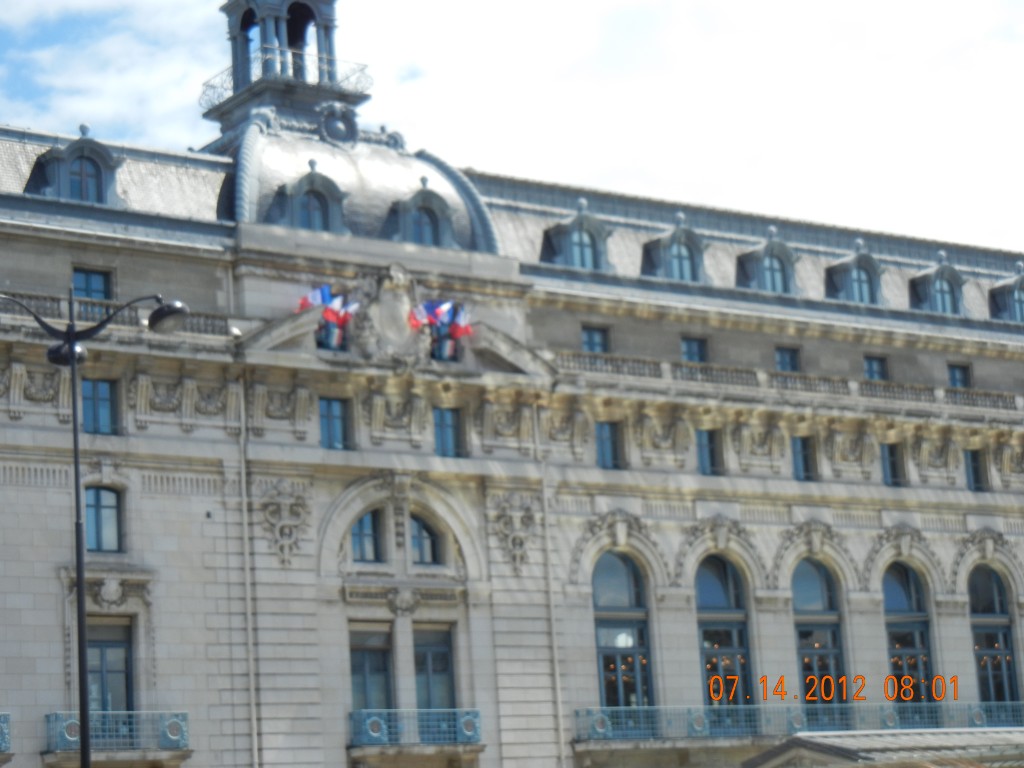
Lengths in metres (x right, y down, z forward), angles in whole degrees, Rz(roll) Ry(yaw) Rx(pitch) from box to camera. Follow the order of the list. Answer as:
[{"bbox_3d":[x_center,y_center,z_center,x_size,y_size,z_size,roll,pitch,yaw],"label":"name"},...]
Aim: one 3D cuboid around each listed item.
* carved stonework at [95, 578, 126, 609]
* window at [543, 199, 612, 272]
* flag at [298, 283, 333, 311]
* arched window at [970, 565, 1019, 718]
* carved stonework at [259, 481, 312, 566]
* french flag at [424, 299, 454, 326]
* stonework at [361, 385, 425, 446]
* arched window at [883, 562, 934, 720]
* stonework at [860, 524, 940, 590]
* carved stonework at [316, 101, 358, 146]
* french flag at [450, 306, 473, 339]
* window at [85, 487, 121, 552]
[{"bbox_3d":[-11.512,6.002,65.130,0.877,0.818,0.350,5,-15,-35],"label":"carved stonework"},{"bbox_3d":[2.100,-5.103,79.730,2.420,2.574,1.496,5,-15,-35],"label":"window"},{"bbox_3d":[-6.067,-2.583,69.249,1.138,0.703,0.400,5,-15,-35],"label":"flag"},{"bbox_3d":[17.281,9.383,81.716,2.201,5.917,0.350,5,-15,-34],"label":"arched window"},{"bbox_3d":[-6.892,4.240,68.962,1.657,2.549,0.300,5,-15,-35],"label":"carved stonework"},{"bbox_3d":[-2.269,-2.242,71.734,0.950,0.945,0.450,5,-14,-34],"label":"french flag"},{"bbox_3d":[-3.766,1.056,71.819,2.109,1.747,0.500,5,-15,-35],"label":"stonework"},{"bbox_3d":[13.840,9.113,79.345,2.136,5.855,0.350,5,-15,-34],"label":"arched window"},{"bbox_3d":[14.157,6.485,83.444,3.974,2.469,0.600,5,-15,-35],"label":"stonework"},{"bbox_3d":[-6.344,-9.524,82.805,1.700,1.650,0.600,5,-16,-34],"label":"carved stonework"},{"bbox_3d":[-1.549,-1.889,69.915,0.806,1.013,0.400,5,-15,-34],"label":"french flag"},{"bbox_3d":[-11.306,3.743,62.891,1.024,1.808,0.250,5,-15,-34],"label":"window"}]

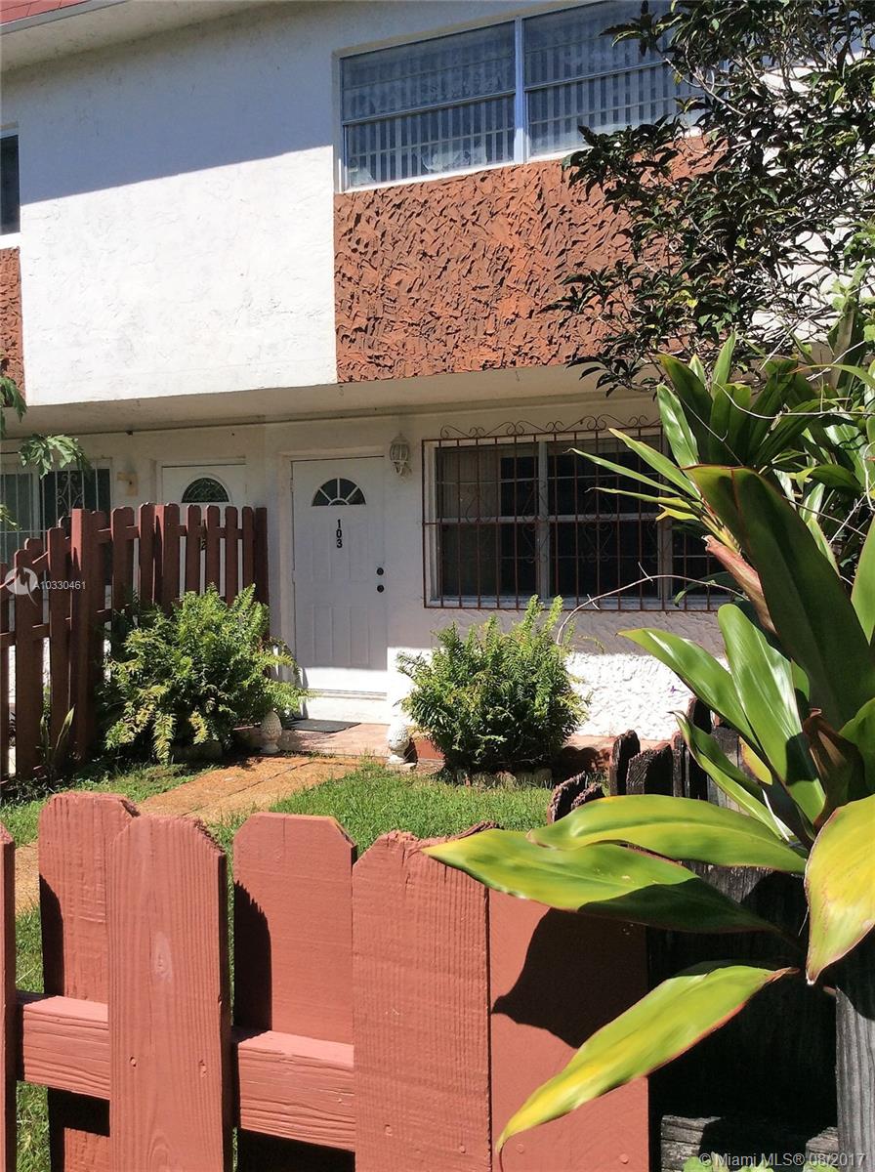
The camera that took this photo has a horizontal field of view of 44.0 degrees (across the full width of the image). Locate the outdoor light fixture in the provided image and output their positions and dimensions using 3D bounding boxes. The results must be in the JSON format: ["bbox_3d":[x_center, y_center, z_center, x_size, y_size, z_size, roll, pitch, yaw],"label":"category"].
[{"bbox_3d":[-0.312,-1.097,9.100,0.160,0.360,0.190,0,3,24],"label":"outdoor light fixture"}]

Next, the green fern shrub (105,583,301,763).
[{"bbox_3d":[-1.873,0.703,8.700,1.480,1.360,1.350,-1,2,0],"label":"green fern shrub"}]

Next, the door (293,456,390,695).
[{"bbox_3d":[-0.837,-0.092,9.486,0.915,2.050,0.050,0,3,24],"label":"door"}]

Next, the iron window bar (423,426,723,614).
[{"bbox_3d":[1.110,-0.555,8.453,2.700,1.480,0.100,0,3,24],"label":"iron window bar"}]

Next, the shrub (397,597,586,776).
[{"bbox_3d":[0.391,0.722,7.800,1.280,1.260,1.200,-1,2,0],"label":"shrub"}]

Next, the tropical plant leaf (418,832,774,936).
[{"bbox_3d":[0.150,0.270,0.978,0.350,0.055,0.090,15,0,-7],"label":"tropical plant leaf"}]

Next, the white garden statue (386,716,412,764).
[{"bbox_3d":[-0.295,1.152,8.050,0.190,0.355,0.190,0,3,24],"label":"white garden statue"}]

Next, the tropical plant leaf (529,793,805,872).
[{"bbox_3d":[0.215,0.231,1.010,0.285,0.055,0.090,9,0,-12],"label":"tropical plant leaf"}]

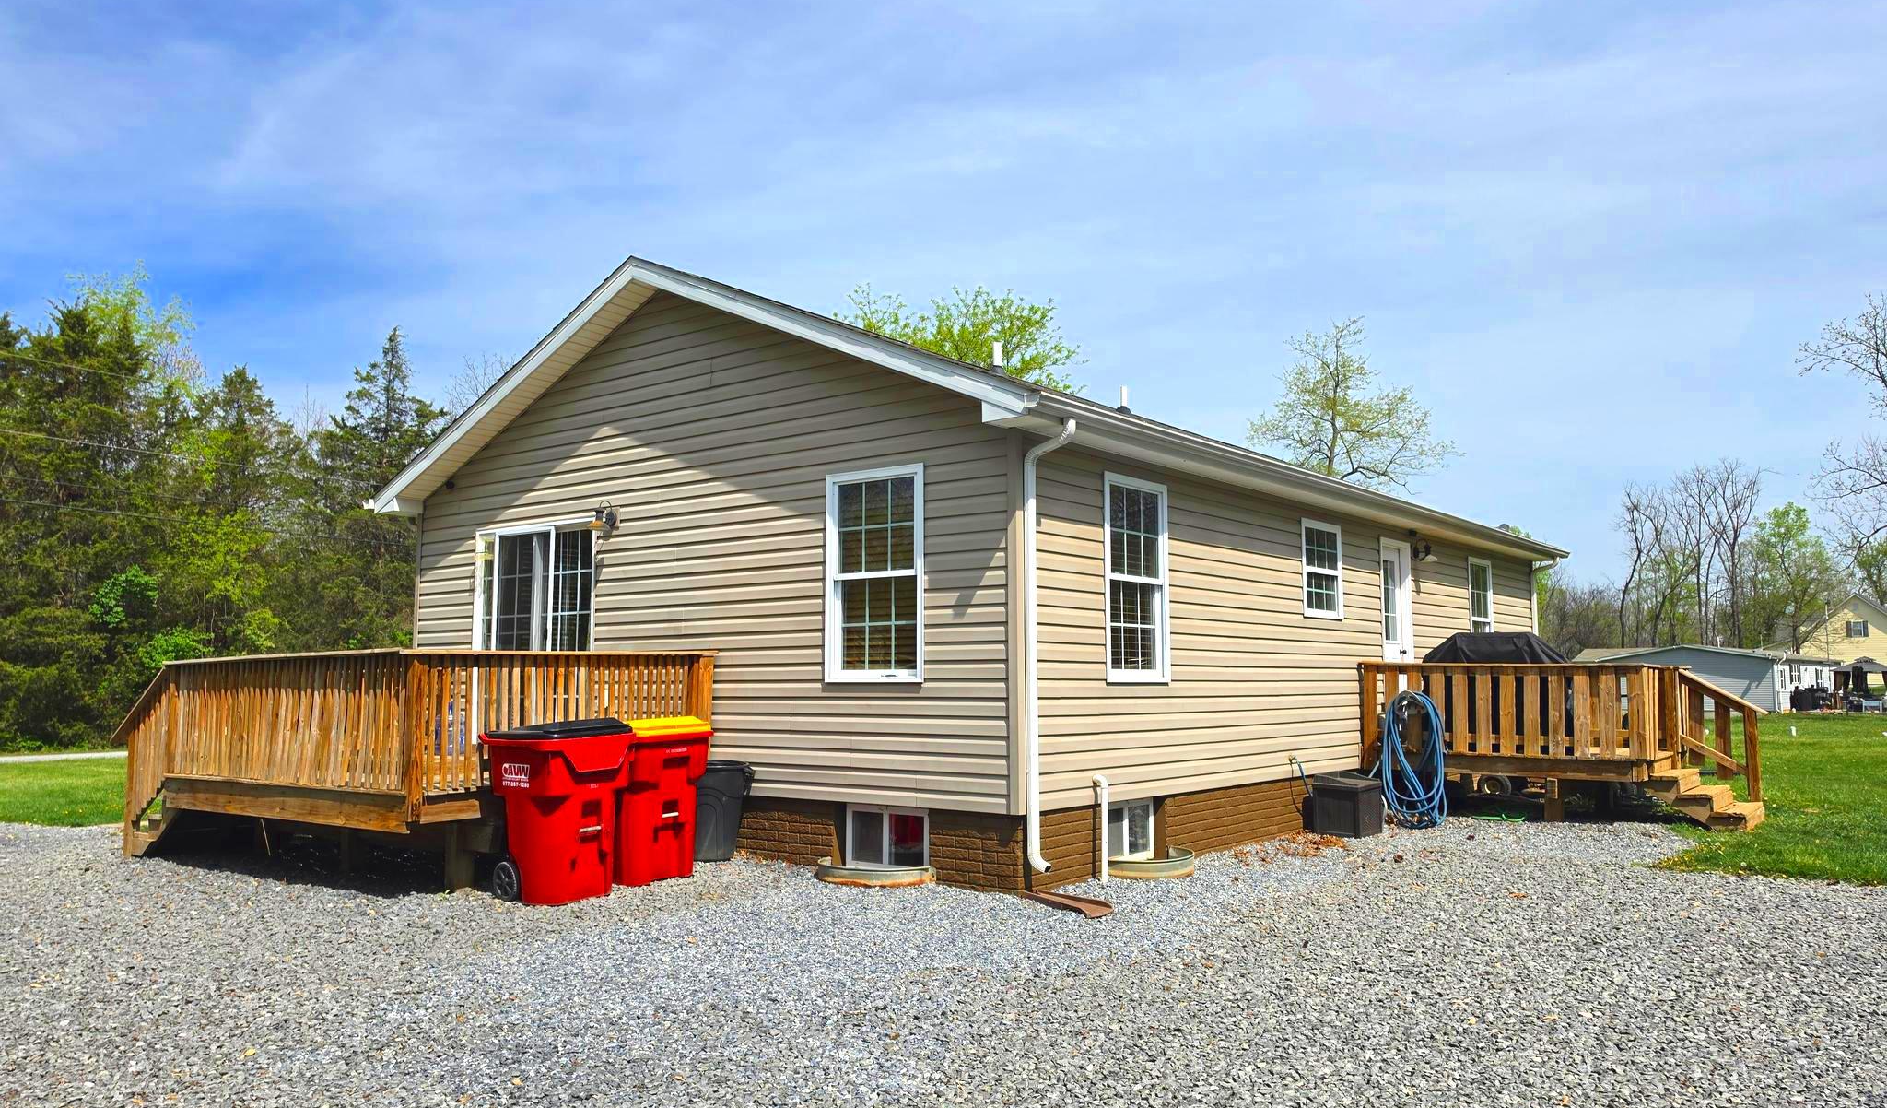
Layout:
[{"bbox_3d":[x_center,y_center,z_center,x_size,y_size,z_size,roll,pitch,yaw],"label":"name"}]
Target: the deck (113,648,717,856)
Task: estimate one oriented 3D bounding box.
[{"bbox_3d":[-4.634,1.703,10.862,5.000,1.660,2.800,-4,-7,39],"label":"deck"}]

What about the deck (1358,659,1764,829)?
[{"bbox_3d":[6.553,1.955,13.167,3.450,1.540,2.600,-4,-7,39],"label":"deck"}]

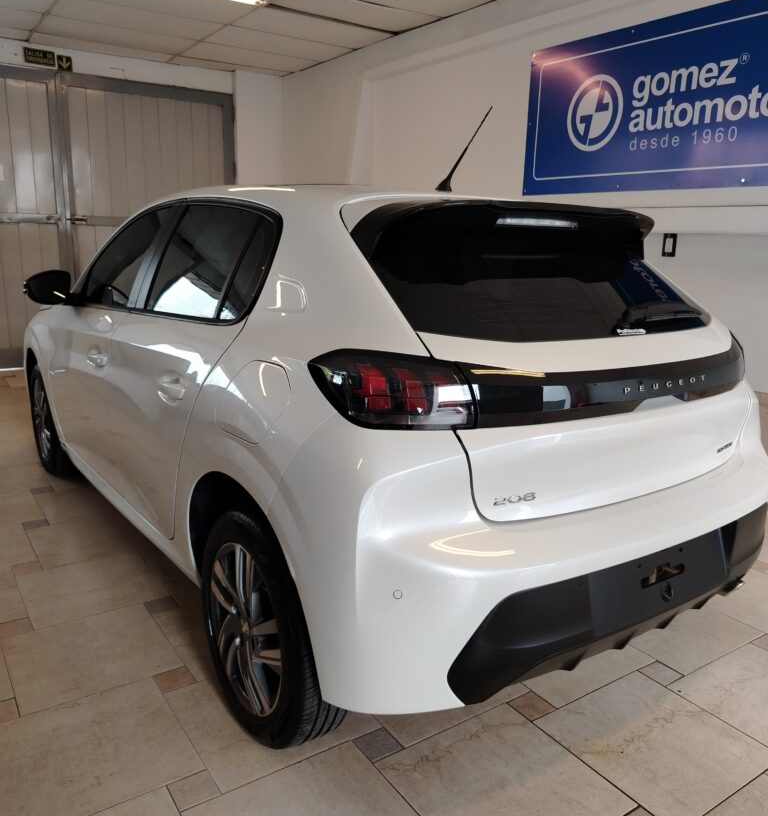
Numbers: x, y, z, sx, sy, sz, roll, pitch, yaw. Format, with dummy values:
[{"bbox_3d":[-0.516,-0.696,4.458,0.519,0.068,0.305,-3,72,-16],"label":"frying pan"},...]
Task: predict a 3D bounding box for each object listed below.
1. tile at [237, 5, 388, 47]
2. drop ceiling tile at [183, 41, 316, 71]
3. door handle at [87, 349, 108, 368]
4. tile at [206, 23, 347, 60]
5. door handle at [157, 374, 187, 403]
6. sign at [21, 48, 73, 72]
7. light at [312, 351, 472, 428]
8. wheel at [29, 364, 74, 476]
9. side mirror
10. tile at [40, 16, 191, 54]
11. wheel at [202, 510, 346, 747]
[{"bbox_3d":[-0.578,-3.104,5.824,1.210,0.021,0.603,-8,17,-34],"label":"tile"},{"bbox_3d":[-1.266,-3.317,6.722,1.200,0.020,0.605,-8,16,-34],"label":"drop ceiling tile"},{"bbox_3d":[-1.068,-0.186,2.648,0.045,0.072,0.195,-8,16,-35],"label":"door handle"},{"bbox_3d":[-0.922,-3.190,6.232,1.200,0.020,0.605,-8,16,-34],"label":"tile"},{"bbox_3d":[-0.597,-0.055,1.995,0.045,0.072,0.195,-8,16,-35],"label":"door handle"},{"bbox_3d":[-2.998,-3.112,6.353,0.390,0.150,0.012,-7,16,-33],"label":"sign"},{"bbox_3d":[0.008,-0.045,1.454,0.280,0.155,0.220,-6,15,-27],"label":"light"},{"bbox_3d":[-1.754,0.029,3.823,0.200,0.610,0.610,-8,16,-35],"label":"wheel"},{"bbox_3d":[-1.422,-0.512,3.016,0.195,0.145,0.115,-8,16,-35],"label":"side mirror"},{"bbox_3d":[-2.287,-3.204,6.101,1.210,0.021,0.603,-8,17,-34],"label":"tile"},{"bbox_3d":[-0.289,0.560,1.883,0.205,0.618,0.618,-8,16,-34],"label":"wheel"}]

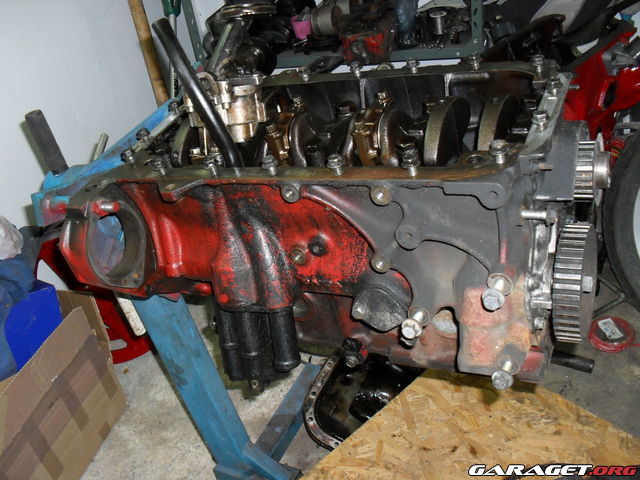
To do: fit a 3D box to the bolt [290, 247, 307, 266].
[{"bbox_3d":[-0.023,0.018,0.704,0.019,0.019,0.012,4,39,29],"label":"bolt"}]

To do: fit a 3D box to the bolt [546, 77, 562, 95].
[{"bbox_3d":[0.218,-0.140,0.600,0.015,0.018,0.015,4,39,29],"label":"bolt"}]

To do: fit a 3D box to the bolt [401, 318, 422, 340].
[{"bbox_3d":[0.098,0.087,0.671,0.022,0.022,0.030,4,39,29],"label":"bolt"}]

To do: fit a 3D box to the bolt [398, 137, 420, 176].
[{"bbox_3d":[0.083,-0.074,0.587,0.016,0.030,0.016,4,39,29],"label":"bolt"}]

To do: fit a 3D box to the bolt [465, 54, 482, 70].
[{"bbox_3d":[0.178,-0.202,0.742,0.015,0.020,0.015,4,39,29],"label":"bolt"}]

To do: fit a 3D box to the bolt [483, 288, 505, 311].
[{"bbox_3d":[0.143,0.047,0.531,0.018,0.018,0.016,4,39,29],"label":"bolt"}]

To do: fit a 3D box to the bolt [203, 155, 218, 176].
[{"bbox_3d":[-0.107,-0.073,0.649,0.015,0.022,0.015,4,39,29],"label":"bolt"}]

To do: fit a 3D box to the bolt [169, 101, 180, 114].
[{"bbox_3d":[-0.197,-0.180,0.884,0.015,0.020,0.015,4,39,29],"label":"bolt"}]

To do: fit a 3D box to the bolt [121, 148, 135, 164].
[{"bbox_3d":[-0.225,-0.097,0.770,0.015,0.022,0.015,4,40,29],"label":"bolt"}]

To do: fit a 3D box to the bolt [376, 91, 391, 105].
[{"bbox_3d":[0.070,-0.157,0.714,0.015,0.015,0.015,4,40,29],"label":"bolt"}]

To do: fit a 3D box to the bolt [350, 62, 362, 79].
[{"bbox_3d":[0.046,-0.208,0.798,0.015,0.022,0.015,4,40,29],"label":"bolt"}]

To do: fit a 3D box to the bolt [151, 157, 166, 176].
[{"bbox_3d":[-0.176,-0.079,0.720,0.015,0.022,0.015,4,40,29],"label":"bolt"}]

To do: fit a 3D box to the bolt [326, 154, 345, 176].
[{"bbox_3d":[0.016,-0.069,0.612,0.016,0.024,0.016,4,40,29],"label":"bolt"}]

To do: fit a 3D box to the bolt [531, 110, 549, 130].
[{"bbox_3d":[0.190,-0.101,0.555,0.015,0.019,0.015,4,39,29],"label":"bolt"}]

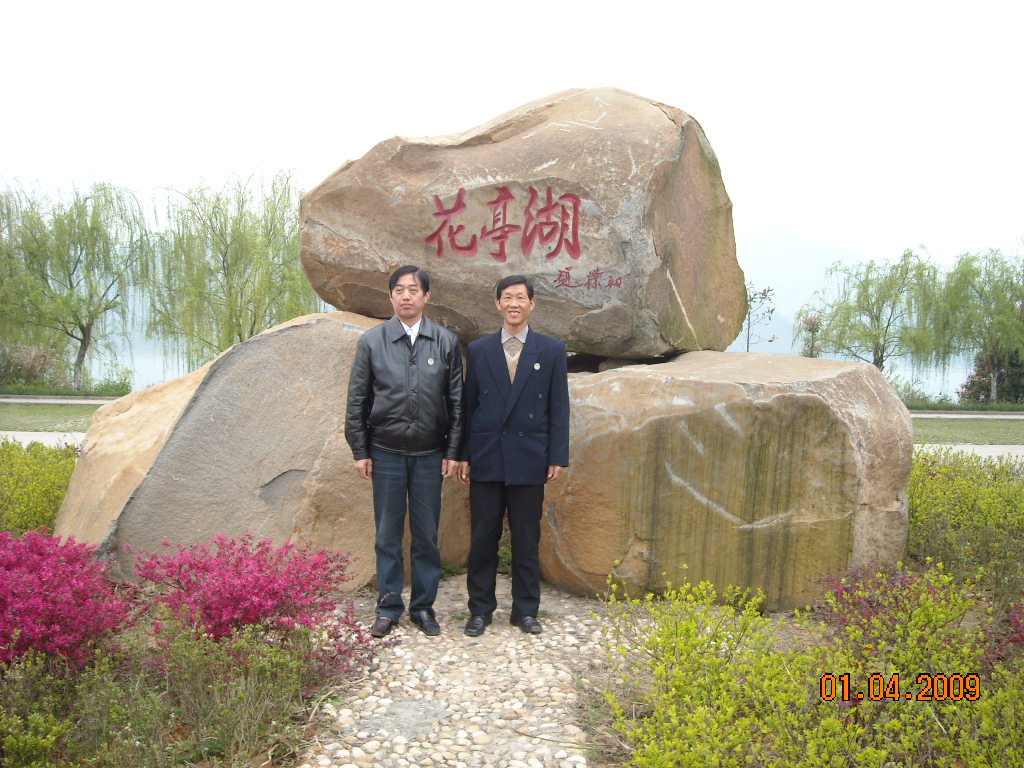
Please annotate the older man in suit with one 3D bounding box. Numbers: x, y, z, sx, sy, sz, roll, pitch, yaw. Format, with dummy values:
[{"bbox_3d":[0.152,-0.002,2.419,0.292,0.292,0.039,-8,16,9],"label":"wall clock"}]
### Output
[{"bbox_3d":[0.012,0.318,4.950,0.540,1.680,0.330,1,2,-1],"label":"older man in suit"}]

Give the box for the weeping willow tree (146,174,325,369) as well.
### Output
[{"bbox_3d":[-7.342,-2.718,28.000,5.000,5.900,4.900,1,2,0],"label":"weeping willow tree"}]

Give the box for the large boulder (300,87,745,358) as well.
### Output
[{"bbox_3d":[0.071,-1.078,7.000,2.900,1.800,1.600,1,2,7],"label":"large boulder"}]

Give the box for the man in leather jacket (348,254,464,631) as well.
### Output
[{"bbox_3d":[-0.519,0.299,4.950,0.560,1.720,0.330,1,2,-2],"label":"man in leather jacket"}]

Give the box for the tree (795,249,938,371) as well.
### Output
[{"bbox_3d":[10.614,-1.737,31.000,4.300,4.650,4.200,1,2,0],"label":"tree"}]

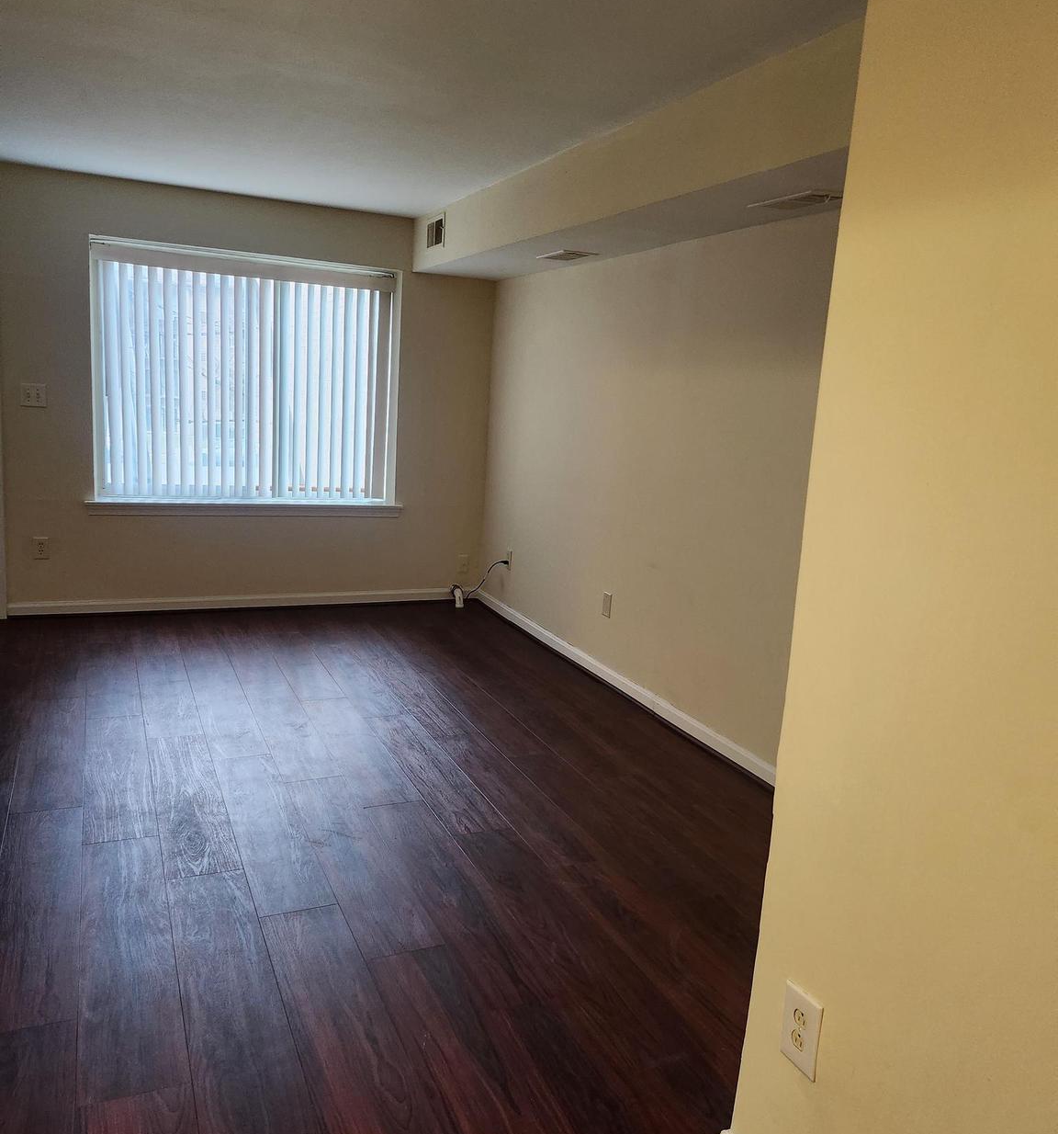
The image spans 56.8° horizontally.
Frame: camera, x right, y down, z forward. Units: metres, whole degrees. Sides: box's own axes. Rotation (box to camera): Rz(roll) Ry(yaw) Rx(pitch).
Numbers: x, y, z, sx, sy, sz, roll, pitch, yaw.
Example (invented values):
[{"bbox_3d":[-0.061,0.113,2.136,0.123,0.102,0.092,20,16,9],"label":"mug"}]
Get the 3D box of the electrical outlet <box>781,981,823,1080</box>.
[{"bbox_3d":[0.461,0.784,1.658,0.007,0.130,0.085,-1,11,-23],"label":"electrical outlet"}]

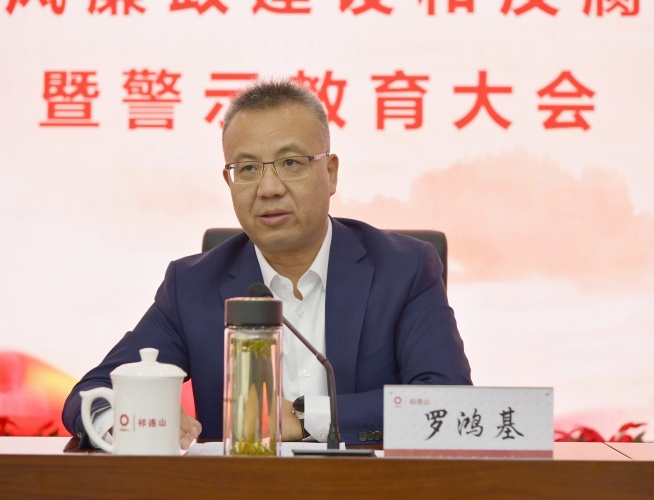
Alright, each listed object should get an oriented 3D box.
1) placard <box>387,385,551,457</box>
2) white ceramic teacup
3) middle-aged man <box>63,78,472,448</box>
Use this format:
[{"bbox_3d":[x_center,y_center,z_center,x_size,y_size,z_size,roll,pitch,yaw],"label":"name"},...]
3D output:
[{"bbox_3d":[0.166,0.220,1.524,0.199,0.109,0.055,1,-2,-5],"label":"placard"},{"bbox_3d":[-0.229,0.193,1.530,0.126,0.148,0.091,1,-2,0],"label":"white ceramic teacup"},{"bbox_3d":[-0.082,0.384,1.970,0.600,1.290,0.620,0,-2,7],"label":"middle-aged man"}]

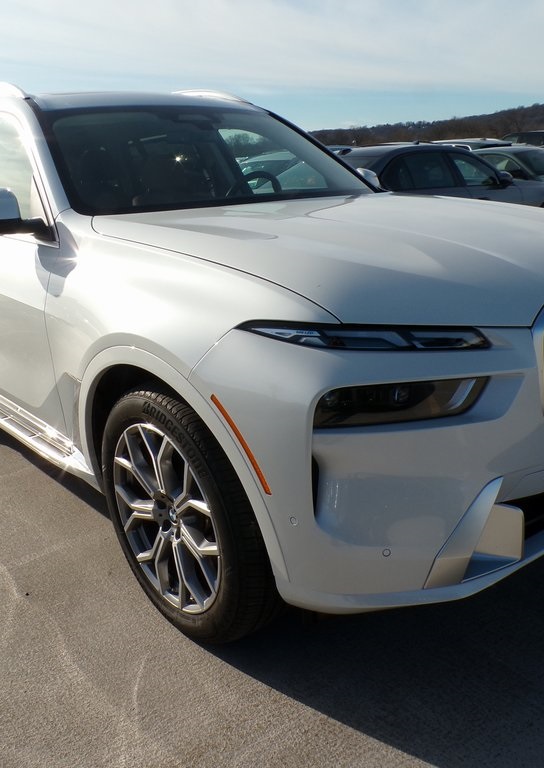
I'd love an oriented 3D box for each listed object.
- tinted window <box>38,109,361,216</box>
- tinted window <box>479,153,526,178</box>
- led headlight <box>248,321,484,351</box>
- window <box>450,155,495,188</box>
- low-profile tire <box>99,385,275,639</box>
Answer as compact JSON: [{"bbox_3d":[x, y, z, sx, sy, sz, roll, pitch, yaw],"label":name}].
[{"bbox_3d":[-0.225,-1.003,3.106,1.500,0.170,0.890,-16,53,-38],"label":"tinted window"},{"bbox_3d":[3.530,-3.352,10.898,0.900,0.440,0.060,13,-1,43],"label":"tinted window"},{"bbox_3d":[0.223,-0.112,1.699,0.580,0.080,0.180,-2,16,3],"label":"led headlight"},{"bbox_3d":[2.441,-2.586,8.600,0.880,0.400,0.120,-11,18,-24],"label":"window"},{"bbox_3d":[-0.221,0.366,2.201,0.285,0.780,0.780,-16,21,-38],"label":"low-profile tire"}]

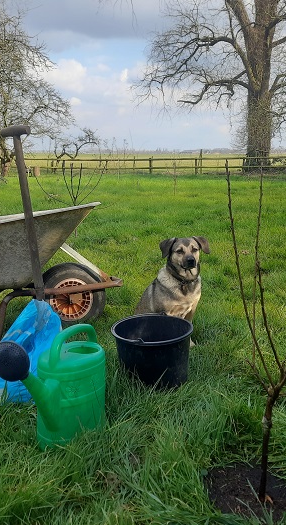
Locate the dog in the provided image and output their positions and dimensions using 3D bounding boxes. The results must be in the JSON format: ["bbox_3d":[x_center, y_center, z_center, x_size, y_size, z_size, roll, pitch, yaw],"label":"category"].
[{"bbox_3d":[0.125,0.141,2.492,0.280,0.590,0.500,-9,15,-34],"label":"dog"}]

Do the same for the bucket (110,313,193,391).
[{"bbox_3d":[0.038,0.396,2.068,0.340,0.250,0.340,0,13,0],"label":"bucket"}]

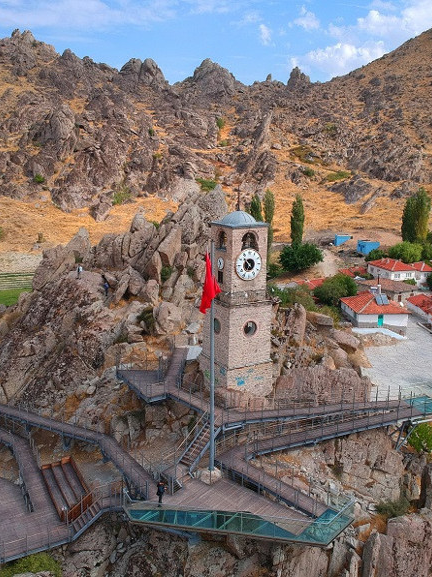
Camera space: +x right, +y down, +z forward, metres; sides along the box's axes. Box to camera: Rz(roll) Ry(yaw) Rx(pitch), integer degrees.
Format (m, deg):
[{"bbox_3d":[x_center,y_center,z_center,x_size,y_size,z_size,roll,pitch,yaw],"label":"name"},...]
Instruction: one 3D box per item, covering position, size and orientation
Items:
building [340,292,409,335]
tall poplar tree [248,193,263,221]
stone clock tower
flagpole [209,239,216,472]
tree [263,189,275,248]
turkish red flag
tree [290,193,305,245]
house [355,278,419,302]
[{"bbox_3d":[30.106,3.858,105.182,9.800,6.205,9.800,0,14,-3],"label":"building"},{"bbox_3d":[8.966,-14.724,124.606,3.026,12.980,3.026,2,12,4],"label":"tall poplar tree"},{"bbox_3d":[1.706,0.887,43.981,4.200,14.083,4.200,-7,16,-29],"label":"stone clock tower"},{"bbox_3d":[-0.161,4.430,33.822,0.280,14.883,0.280,1,14,0],"label":"flagpole"},{"bbox_3d":[11.884,-15.019,123.478,2.665,14.180,2.665,2,12,5],"label":"tree"},{"bbox_3d":[-0.333,-0.303,33.700,1.334,3.835,0.700,1,12,-1],"label":"turkish red flag"},{"bbox_3d":[18.127,-14.951,123.641,3.003,12.660,3.003,3,13,8],"label":"tree"},{"bbox_3d":[38.171,-0.031,124.160,7.346,4.288,11.262,-9,17,-33],"label":"house"}]

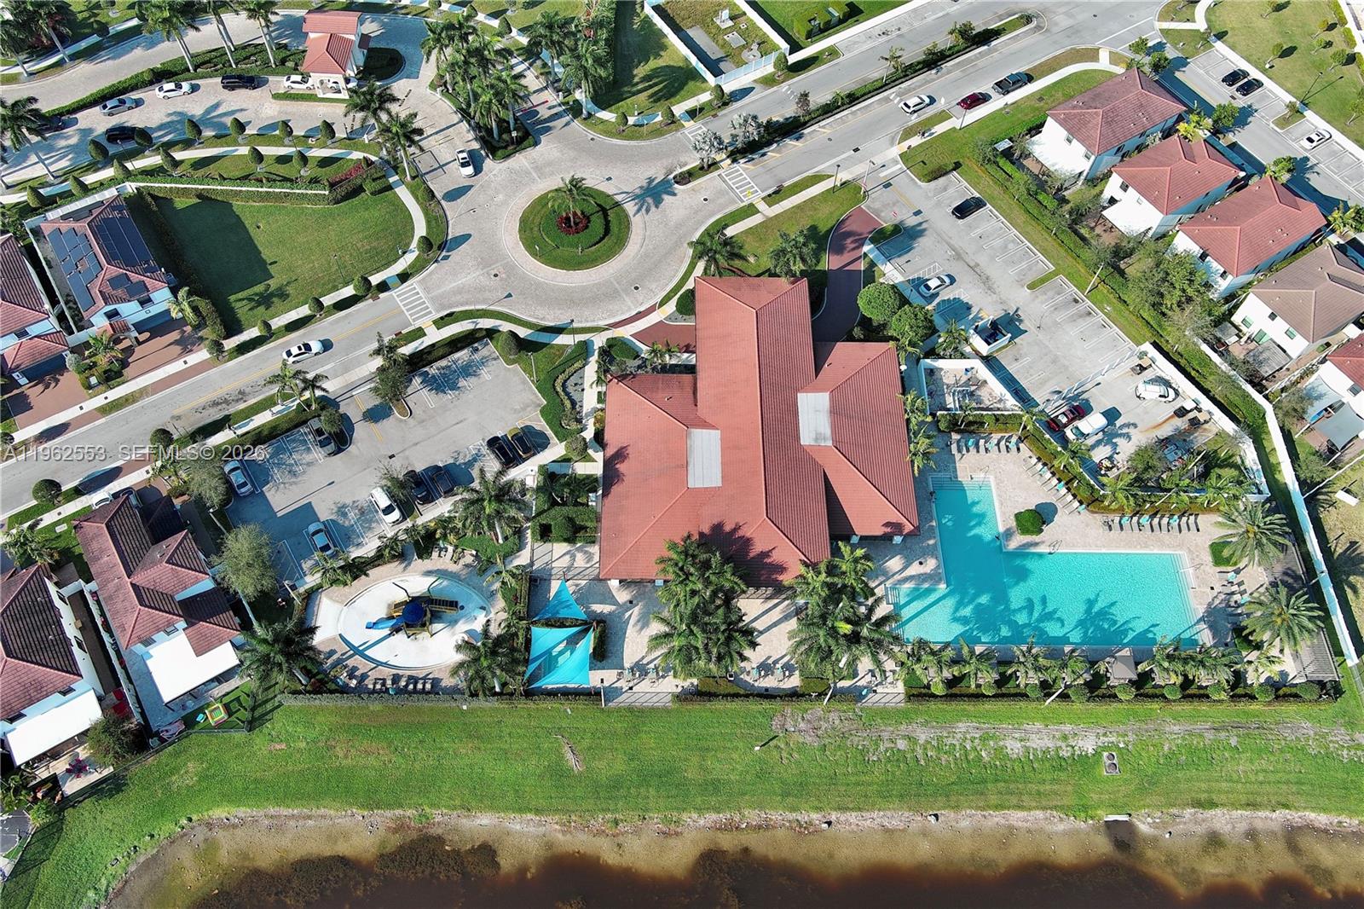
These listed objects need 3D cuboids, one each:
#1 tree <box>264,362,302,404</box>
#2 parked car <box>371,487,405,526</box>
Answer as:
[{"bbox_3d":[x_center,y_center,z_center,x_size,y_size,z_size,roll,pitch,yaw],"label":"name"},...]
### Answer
[{"bbox_3d":[-46.469,-7.388,131.162,5.300,8.300,5.300,1,60,-2],"label":"tree"},{"bbox_3d":[-35.637,6.178,132.747,1.900,1.680,4.750,-29,65,-16],"label":"parked car"}]

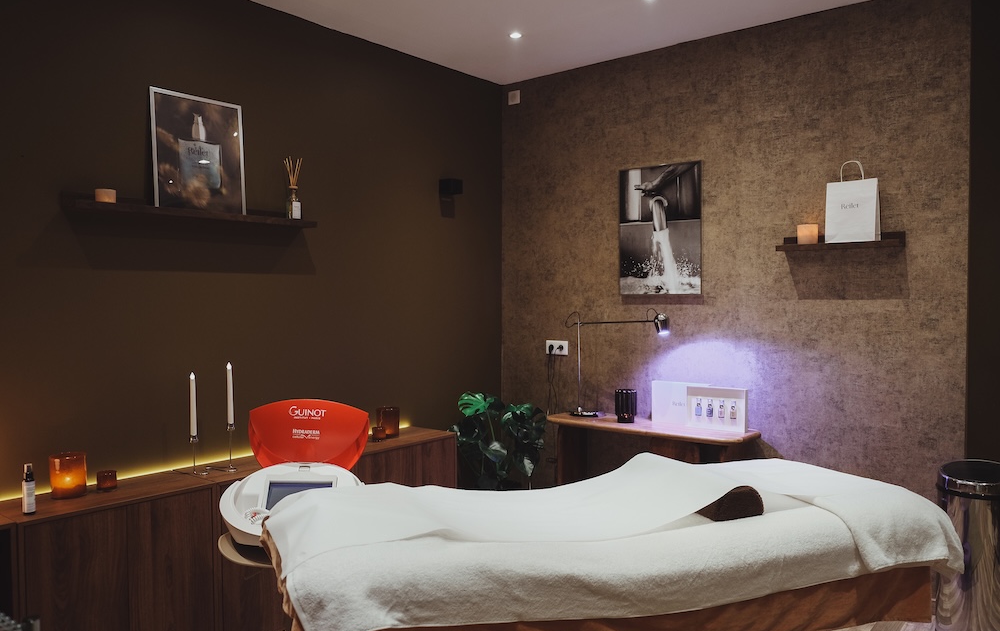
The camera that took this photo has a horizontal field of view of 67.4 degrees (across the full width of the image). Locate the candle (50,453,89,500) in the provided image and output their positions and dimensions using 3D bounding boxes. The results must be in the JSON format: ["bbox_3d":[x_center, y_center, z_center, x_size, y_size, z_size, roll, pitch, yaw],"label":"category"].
[{"bbox_3d":[-1.512,0.560,2.629,0.113,0.139,0.113,1,2,40],"label":"candle"}]

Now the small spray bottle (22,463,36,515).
[{"bbox_3d":[-1.513,0.556,2.408,0.040,0.160,0.040,1,2,40],"label":"small spray bottle"}]

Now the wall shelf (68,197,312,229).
[{"bbox_3d":[-1.250,-0.436,3.170,0.124,0.071,1.064,1,2,40],"label":"wall shelf"}]

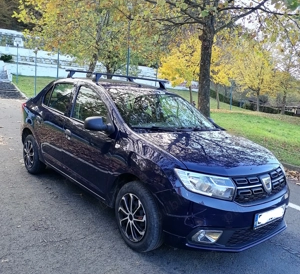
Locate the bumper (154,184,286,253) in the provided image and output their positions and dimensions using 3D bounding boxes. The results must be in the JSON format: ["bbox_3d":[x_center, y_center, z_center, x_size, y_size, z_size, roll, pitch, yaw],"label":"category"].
[{"bbox_3d":[0.835,0.682,2.720,1.680,0.470,0.540,-1,10,-40],"label":"bumper"}]

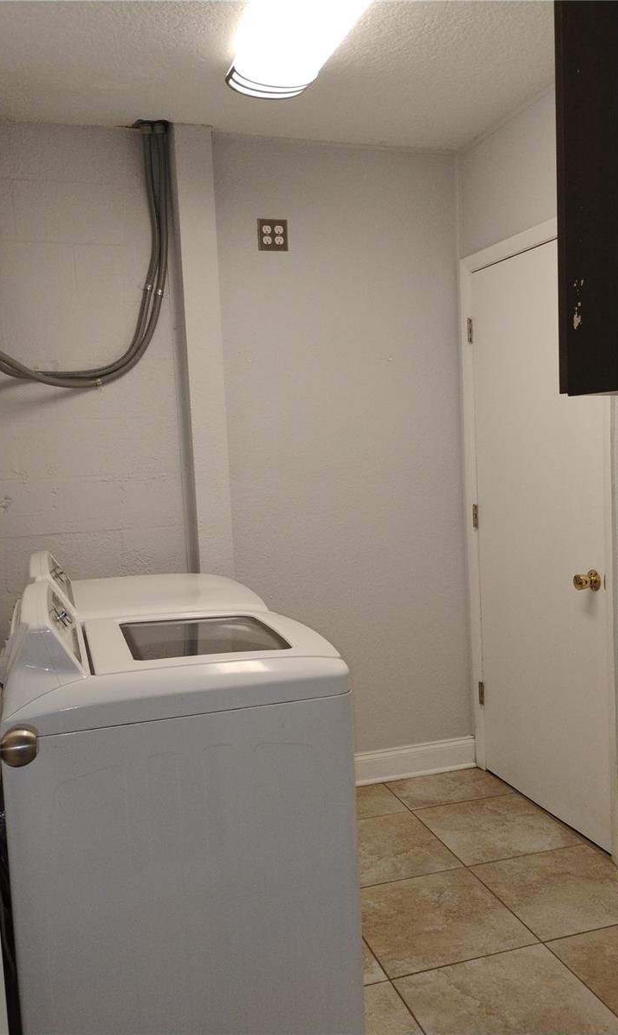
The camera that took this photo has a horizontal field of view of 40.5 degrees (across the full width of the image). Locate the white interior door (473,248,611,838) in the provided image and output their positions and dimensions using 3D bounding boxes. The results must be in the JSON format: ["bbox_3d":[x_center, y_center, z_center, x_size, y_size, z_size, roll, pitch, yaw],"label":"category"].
[{"bbox_3d":[0.839,0.064,3.059,0.040,2.032,0.818,-4,5,-17],"label":"white interior door"}]

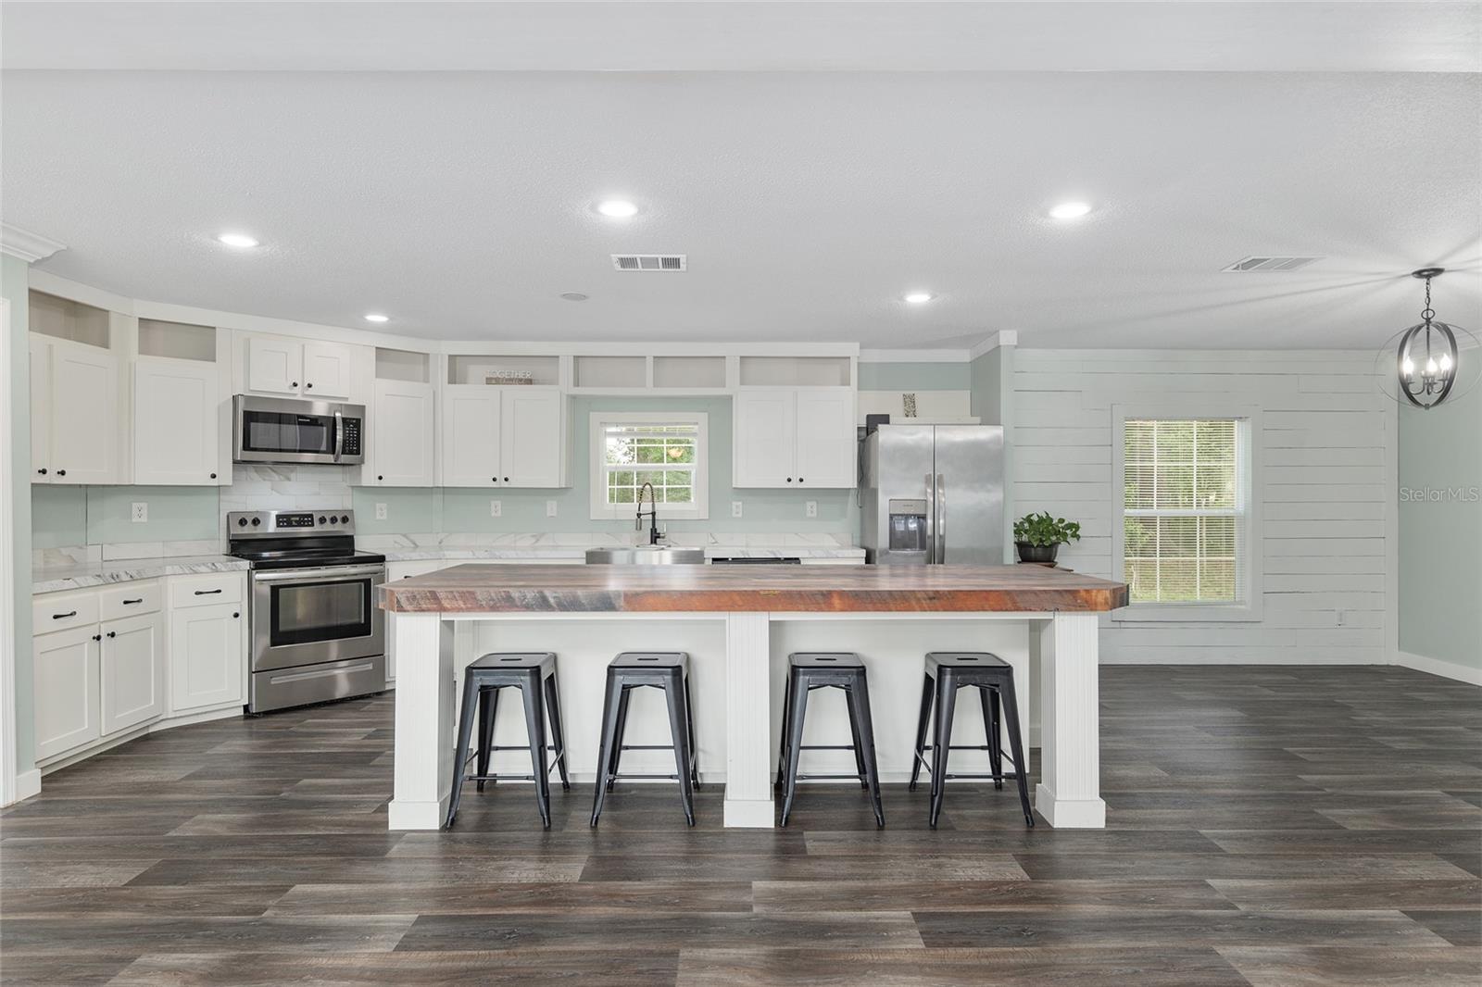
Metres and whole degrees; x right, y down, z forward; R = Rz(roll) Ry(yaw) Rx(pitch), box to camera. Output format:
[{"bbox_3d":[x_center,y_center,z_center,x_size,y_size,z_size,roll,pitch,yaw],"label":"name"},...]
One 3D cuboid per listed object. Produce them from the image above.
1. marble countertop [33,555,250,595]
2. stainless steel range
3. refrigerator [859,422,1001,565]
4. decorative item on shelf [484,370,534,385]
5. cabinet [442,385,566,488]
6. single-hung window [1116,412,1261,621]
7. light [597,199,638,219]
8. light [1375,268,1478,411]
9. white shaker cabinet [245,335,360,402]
[{"bbox_3d":[-3.445,0.426,4.348,0.900,0.050,1.650,0,0,0],"label":"marble countertop"},{"bbox_3d":[-2.842,0.733,5.131,0.760,1.200,0.700,0,0,-45],"label":"stainless steel range"},{"bbox_3d":[1.343,0.441,5.599,0.845,1.785,0.780,0,0,0],"label":"refrigerator"},{"bbox_3d":[-1.741,-0.862,5.870,0.365,0.120,0.040,0,0,0],"label":"decorative item on shelf"},{"bbox_3d":[-1.741,-0.420,5.890,0.915,0.757,0.305,0,0,0],"label":"cabinet"},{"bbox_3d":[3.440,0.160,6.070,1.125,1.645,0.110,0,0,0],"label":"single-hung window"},{"bbox_3d":[-0.483,-1.113,3.066,0.165,0.025,0.165,0,0,0],"label":"light"},{"bbox_3d":[3.458,-0.770,3.935,0.430,0.700,0.430,0,0,0],"label":"light"},{"bbox_3d":[-3.022,-0.830,5.347,0.730,0.385,0.330,0,0,-45],"label":"white shaker cabinet"}]

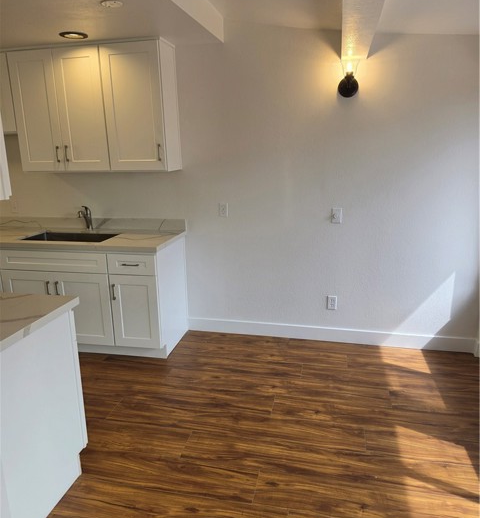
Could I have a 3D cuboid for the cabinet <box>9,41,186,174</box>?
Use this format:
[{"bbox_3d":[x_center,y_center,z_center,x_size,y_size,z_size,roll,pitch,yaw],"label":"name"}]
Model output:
[{"bbox_3d":[-1.120,-1.157,3.340,1.234,0.905,0.320,2,15,12],"label":"cabinet"}]

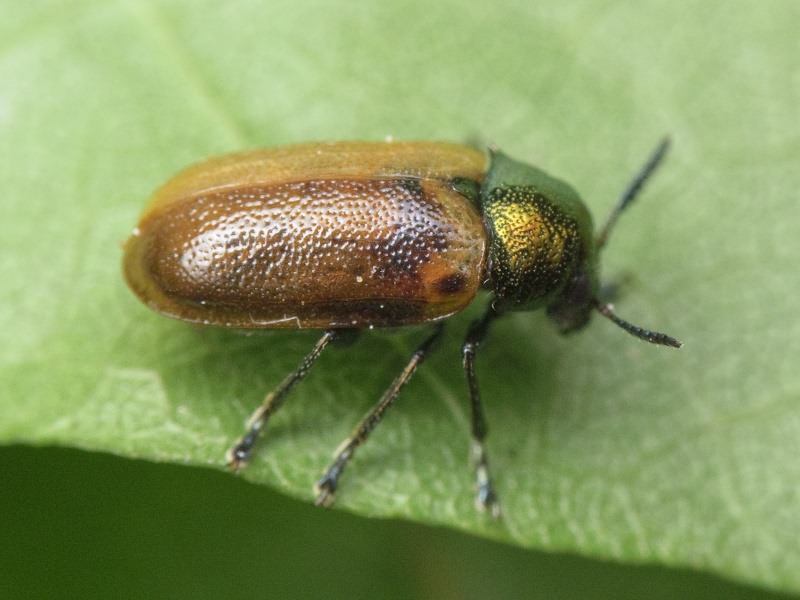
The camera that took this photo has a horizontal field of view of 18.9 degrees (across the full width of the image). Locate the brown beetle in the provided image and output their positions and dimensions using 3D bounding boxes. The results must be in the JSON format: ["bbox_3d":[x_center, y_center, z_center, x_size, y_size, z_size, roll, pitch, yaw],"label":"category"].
[{"bbox_3d":[0.000,0.000,0.037,0.009,0.003,0.007,0,46,0],"label":"brown beetle"}]

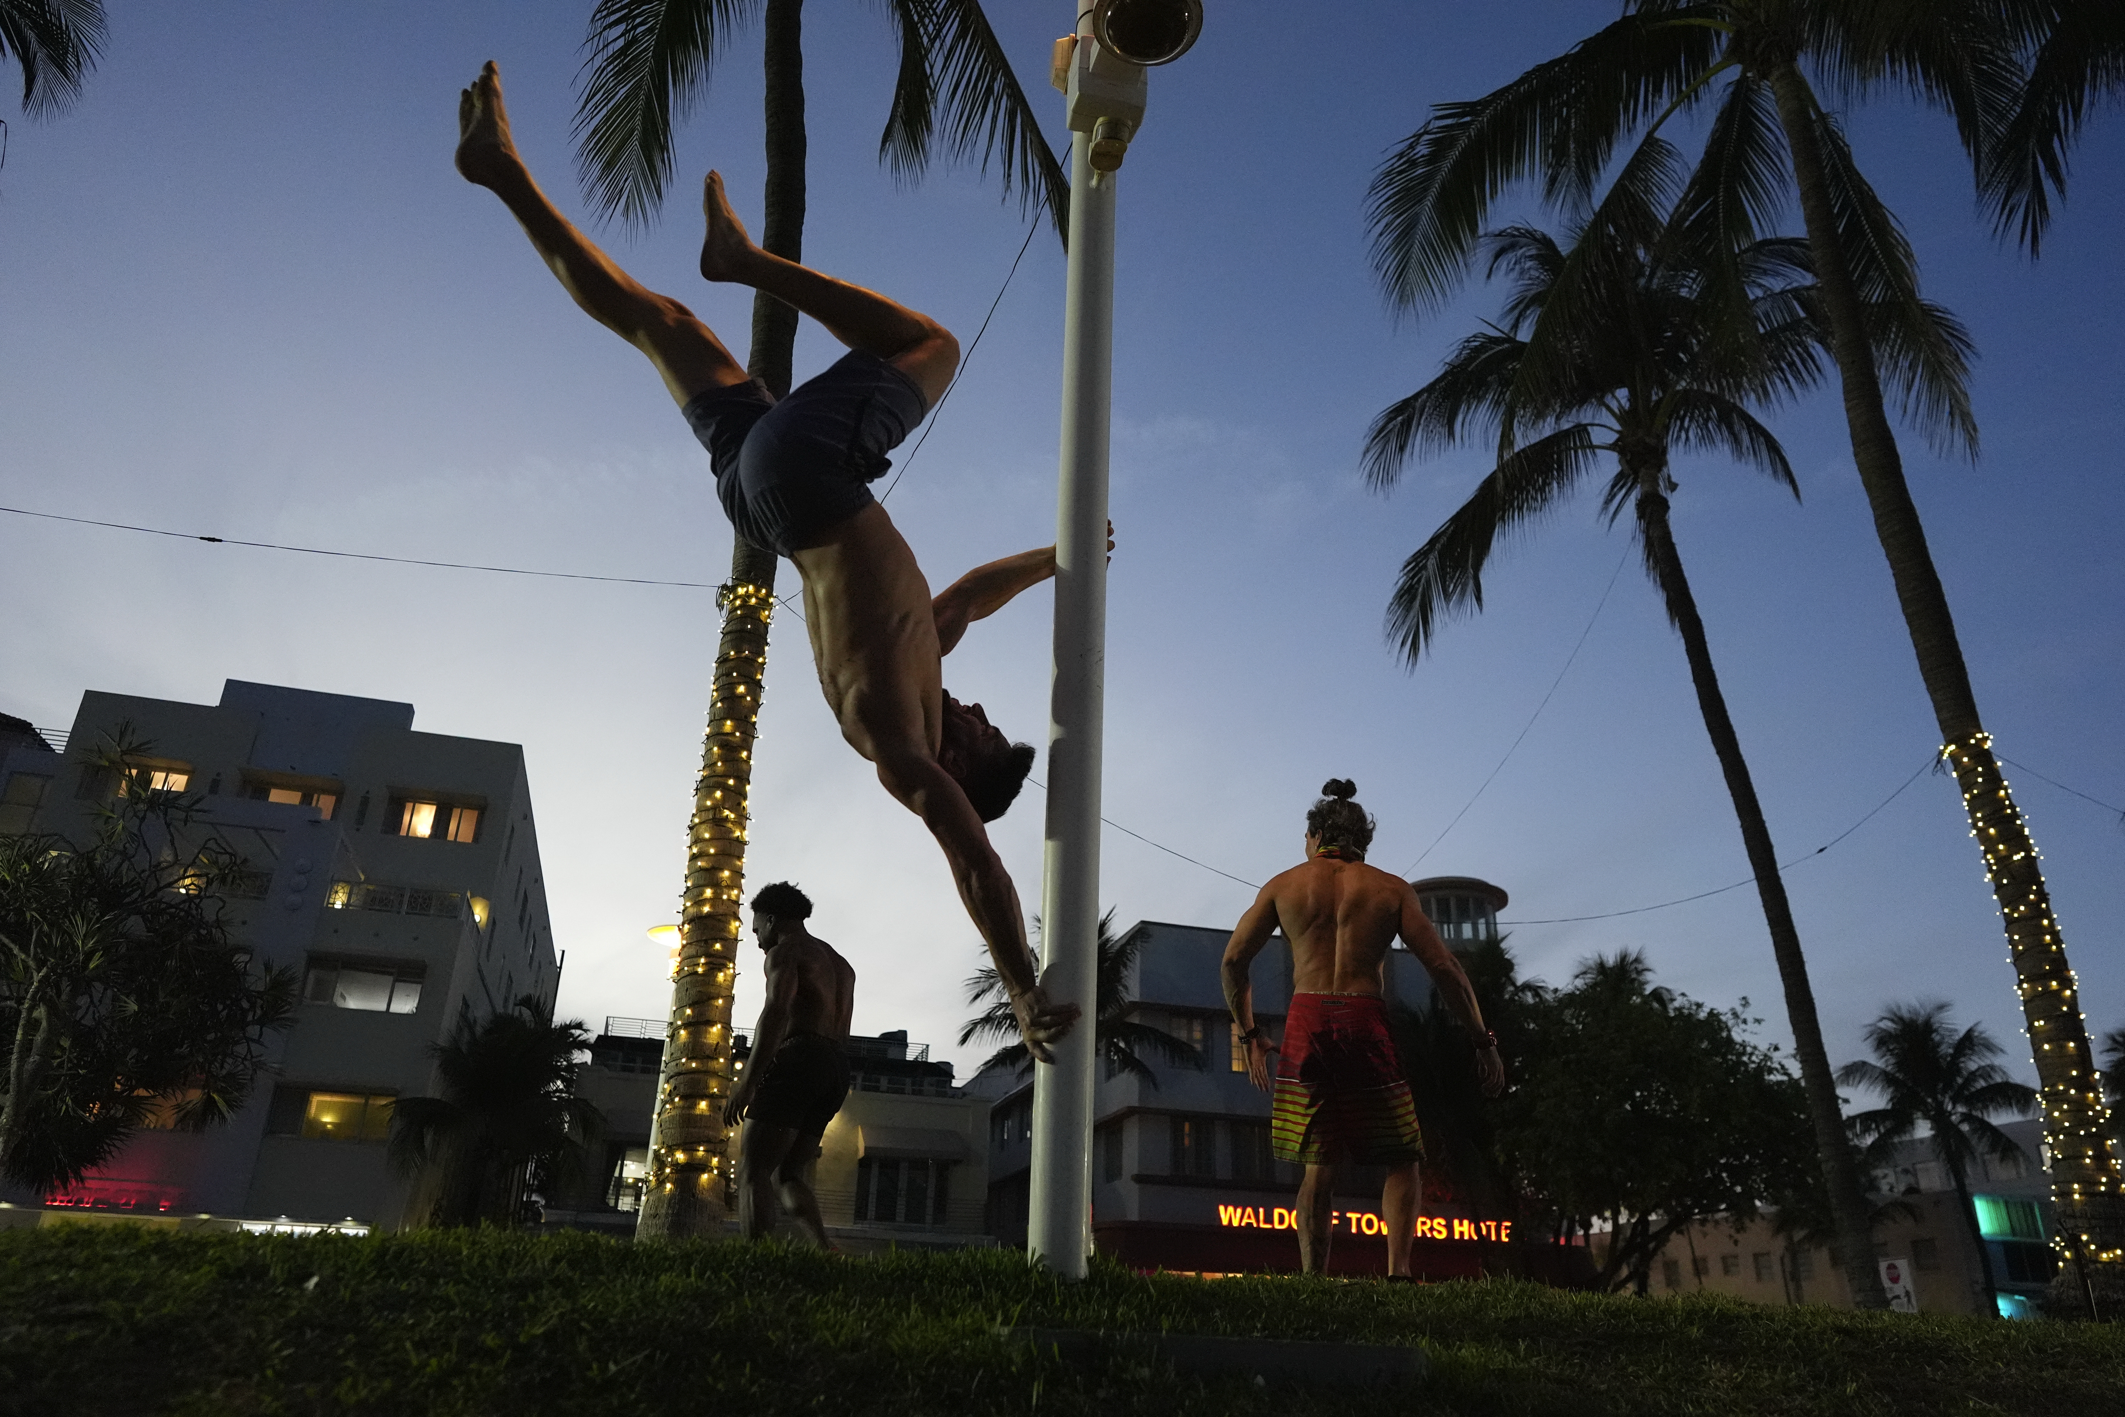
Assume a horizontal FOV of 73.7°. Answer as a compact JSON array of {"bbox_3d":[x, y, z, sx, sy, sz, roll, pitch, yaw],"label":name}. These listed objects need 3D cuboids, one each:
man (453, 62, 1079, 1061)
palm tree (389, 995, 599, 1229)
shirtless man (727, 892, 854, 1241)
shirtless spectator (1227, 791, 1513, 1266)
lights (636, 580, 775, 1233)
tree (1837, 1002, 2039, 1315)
[{"bbox_3d":[-0.500,-0.352,2.780,0.750,2.050,0.620,-30,5,-6],"label":"man"},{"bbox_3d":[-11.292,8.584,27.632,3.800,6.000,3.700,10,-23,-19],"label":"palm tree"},{"bbox_3d":[-1.270,1.684,6.772,0.550,1.760,0.580,-18,-29,41],"label":"shirtless man"},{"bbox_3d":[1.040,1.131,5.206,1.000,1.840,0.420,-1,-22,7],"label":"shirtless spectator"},{"bbox_3d":[-1.853,0.931,7.607,0.460,3.600,0.460,0,-21,-1],"label":"lights"},{"bbox_3d":[20.575,10.826,32.994,4.400,7.900,4.400,-11,-25,29],"label":"tree"}]

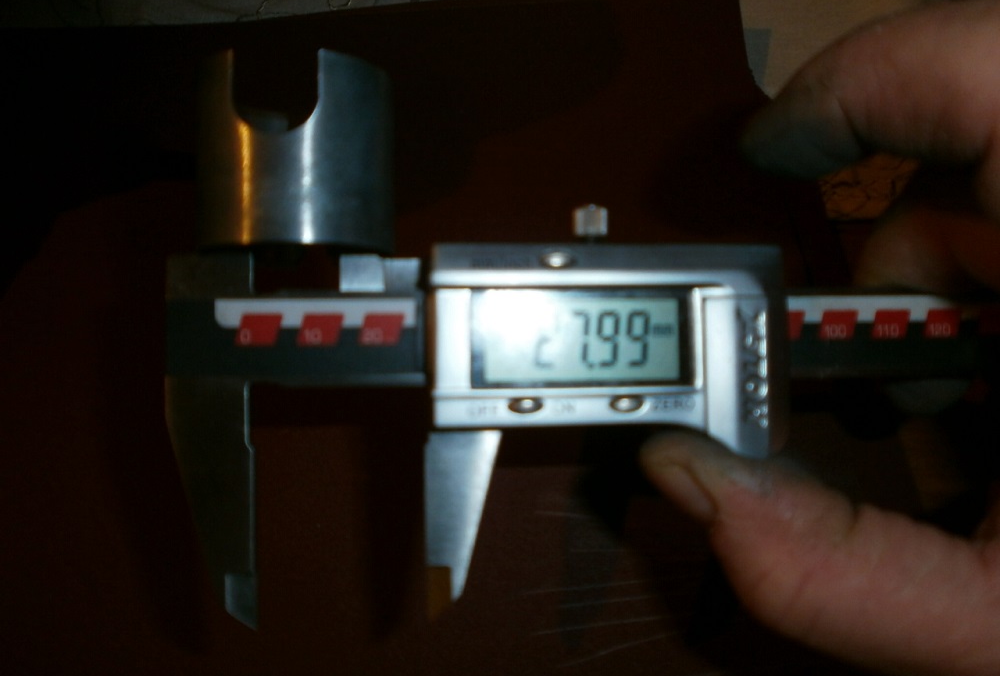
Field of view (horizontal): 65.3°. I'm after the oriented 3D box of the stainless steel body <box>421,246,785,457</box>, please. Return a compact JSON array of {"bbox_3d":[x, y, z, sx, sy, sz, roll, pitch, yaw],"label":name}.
[{"bbox_3d":[0.018,0.002,0.133,0.060,0.015,0.036,-1,88,-6],"label":"stainless steel body"}]

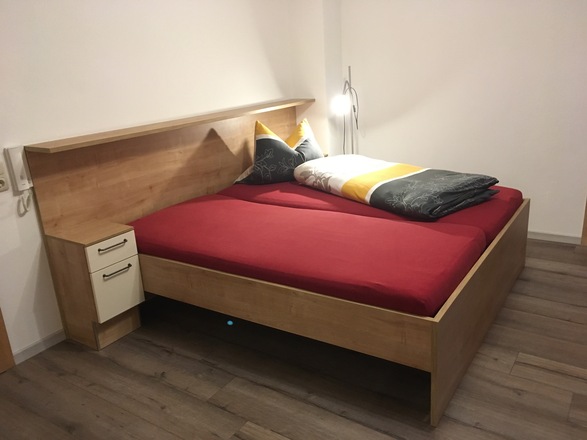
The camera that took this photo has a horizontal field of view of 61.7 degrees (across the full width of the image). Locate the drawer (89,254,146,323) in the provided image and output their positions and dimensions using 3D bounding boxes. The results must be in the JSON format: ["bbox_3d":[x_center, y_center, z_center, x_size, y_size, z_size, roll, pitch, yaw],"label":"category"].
[{"bbox_3d":[-1.069,0.357,2.772,0.335,0.285,0.298,8,21,34],"label":"drawer"}]

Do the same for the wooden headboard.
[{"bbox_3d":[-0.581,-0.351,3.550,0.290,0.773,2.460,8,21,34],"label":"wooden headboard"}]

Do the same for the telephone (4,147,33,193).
[{"bbox_3d":[-1.416,-0.262,2.535,0.063,0.222,0.088,8,21,34],"label":"telephone"}]

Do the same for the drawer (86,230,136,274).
[{"bbox_3d":[-1.085,0.151,2.708,0.335,0.140,0.298,8,21,34],"label":"drawer"}]

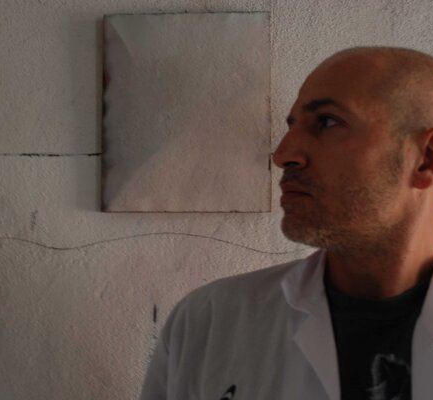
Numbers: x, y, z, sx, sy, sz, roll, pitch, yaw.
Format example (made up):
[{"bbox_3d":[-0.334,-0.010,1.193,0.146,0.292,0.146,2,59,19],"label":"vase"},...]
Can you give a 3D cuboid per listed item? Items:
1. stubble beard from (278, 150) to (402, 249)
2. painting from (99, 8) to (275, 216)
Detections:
[{"bbox_3d":[0.118,0.003,0.595,0.110,0.115,0.140,7,-5,-18],"label":"stubble beard"},{"bbox_3d":[-0.070,-0.205,1.291,0.391,0.470,0.022,0,-4,3],"label":"painting"}]

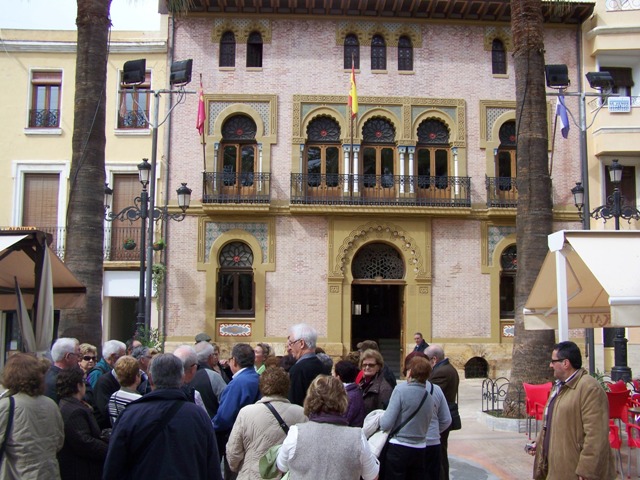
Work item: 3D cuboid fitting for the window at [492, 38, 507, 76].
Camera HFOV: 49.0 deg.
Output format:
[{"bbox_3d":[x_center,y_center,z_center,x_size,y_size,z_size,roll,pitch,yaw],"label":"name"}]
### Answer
[{"bbox_3d":[6.201,-6.331,24.239,0.509,1.289,0.200,1,-7,-3],"label":"window"}]

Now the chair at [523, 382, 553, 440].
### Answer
[{"bbox_3d":[3.569,2.752,11.313,0.560,0.850,0.560,0,-7,8],"label":"chair"}]

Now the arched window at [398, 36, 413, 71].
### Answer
[{"bbox_3d":[2.897,-6.300,23.791,0.503,1.230,0.180,1,-7,-3],"label":"arched window"}]

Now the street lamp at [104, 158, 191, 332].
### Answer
[{"bbox_3d":[-4.610,0.847,18.355,2.456,6.062,0.470,1,-6,-2],"label":"street lamp"}]

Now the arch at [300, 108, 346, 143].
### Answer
[{"bbox_3d":[0.159,-3.849,23.565,1.495,1.255,0.300,1,-7,-3],"label":"arch"}]

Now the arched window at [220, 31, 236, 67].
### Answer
[{"bbox_3d":[-3.322,-6.916,25.441,0.593,1.359,0.200,1,-7,-3],"label":"arched window"}]

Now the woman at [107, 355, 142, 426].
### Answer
[{"bbox_3d":[-1.465,1.661,5.261,0.480,1.580,0.340,-3,-7,25],"label":"woman"}]

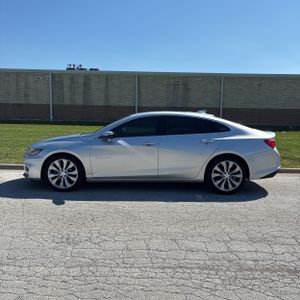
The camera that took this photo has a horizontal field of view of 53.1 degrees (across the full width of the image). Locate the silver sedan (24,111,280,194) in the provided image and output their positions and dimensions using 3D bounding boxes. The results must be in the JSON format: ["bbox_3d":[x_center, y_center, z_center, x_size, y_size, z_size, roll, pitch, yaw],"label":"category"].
[{"bbox_3d":[0.012,-0.052,6.010,4.925,1.465,1.870,1,6,3],"label":"silver sedan"}]

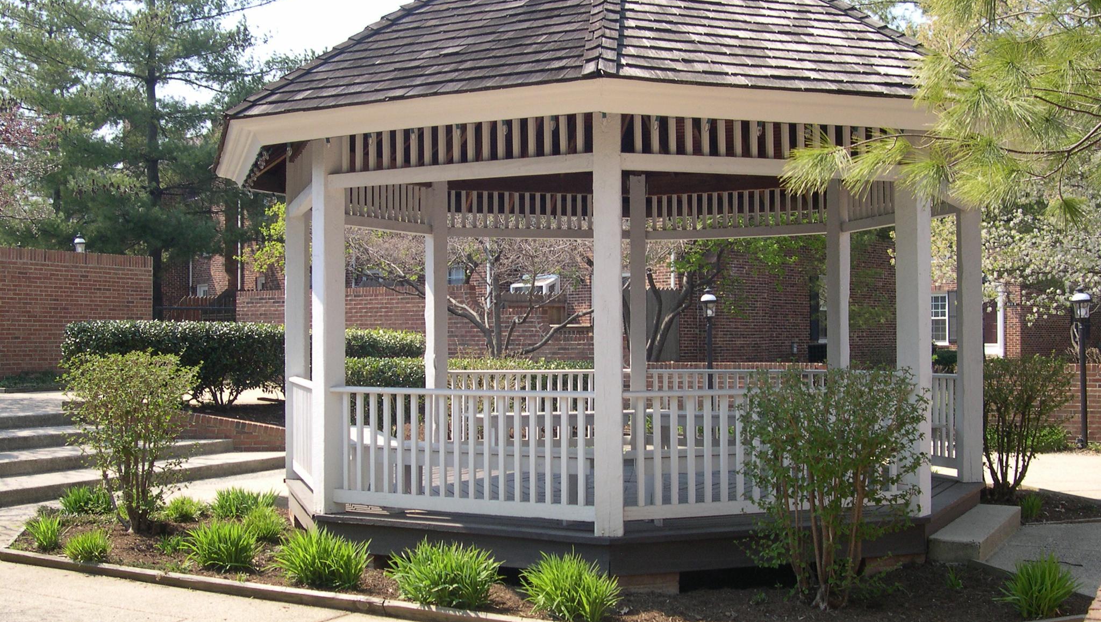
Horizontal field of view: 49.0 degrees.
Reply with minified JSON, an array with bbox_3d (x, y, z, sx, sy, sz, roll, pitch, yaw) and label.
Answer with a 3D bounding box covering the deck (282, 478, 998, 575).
[{"bbox_3d":[0.605,1.451,9.592,5.112,0.235,5.112,-1,-1,28],"label":"deck"}]

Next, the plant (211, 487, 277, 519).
[{"bbox_3d":[-2.485,1.530,9.823,0.520,0.260,0.480,0,-1,-14],"label":"plant"}]

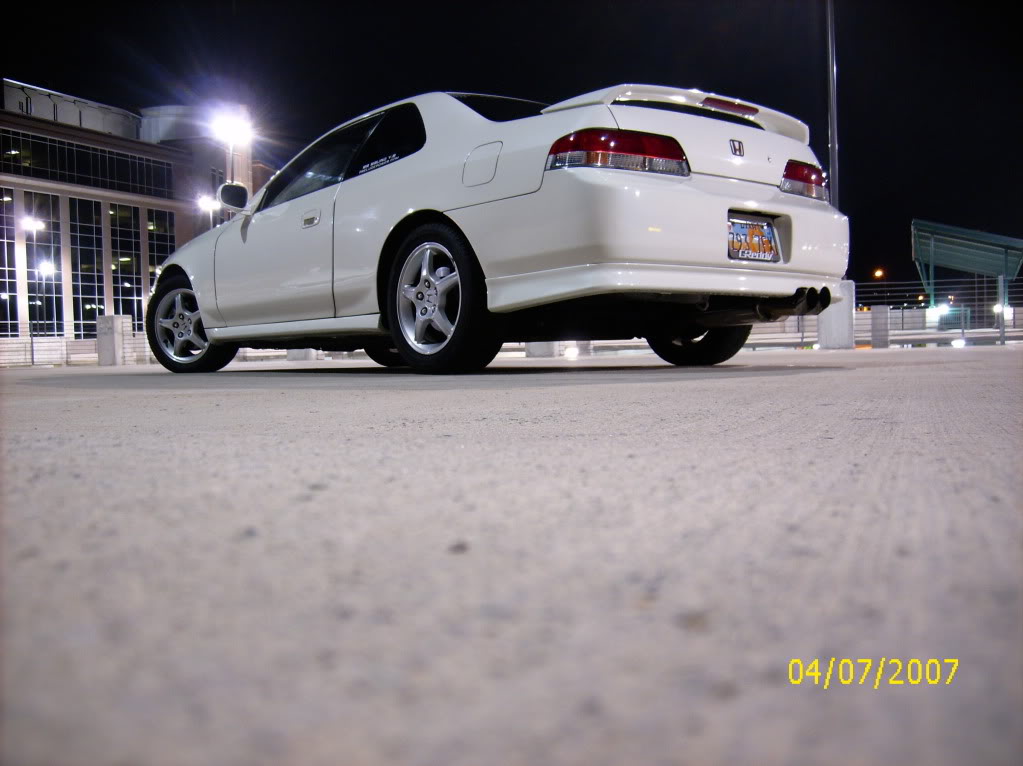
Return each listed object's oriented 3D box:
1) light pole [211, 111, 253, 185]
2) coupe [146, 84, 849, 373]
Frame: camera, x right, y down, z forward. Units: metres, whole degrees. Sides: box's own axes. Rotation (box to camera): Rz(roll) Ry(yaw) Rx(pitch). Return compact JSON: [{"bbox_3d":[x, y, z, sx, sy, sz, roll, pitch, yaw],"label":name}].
[{"bbox_3d":[-9.940,-5.020,34.100,0.500,8.700,1.400,0,2,29],"label":"light pole"},{"bbox_3d":[-0.493,-0.727,5.218,1.770,1.315,4.520,-3,2,-39],"label":"coupe"}]

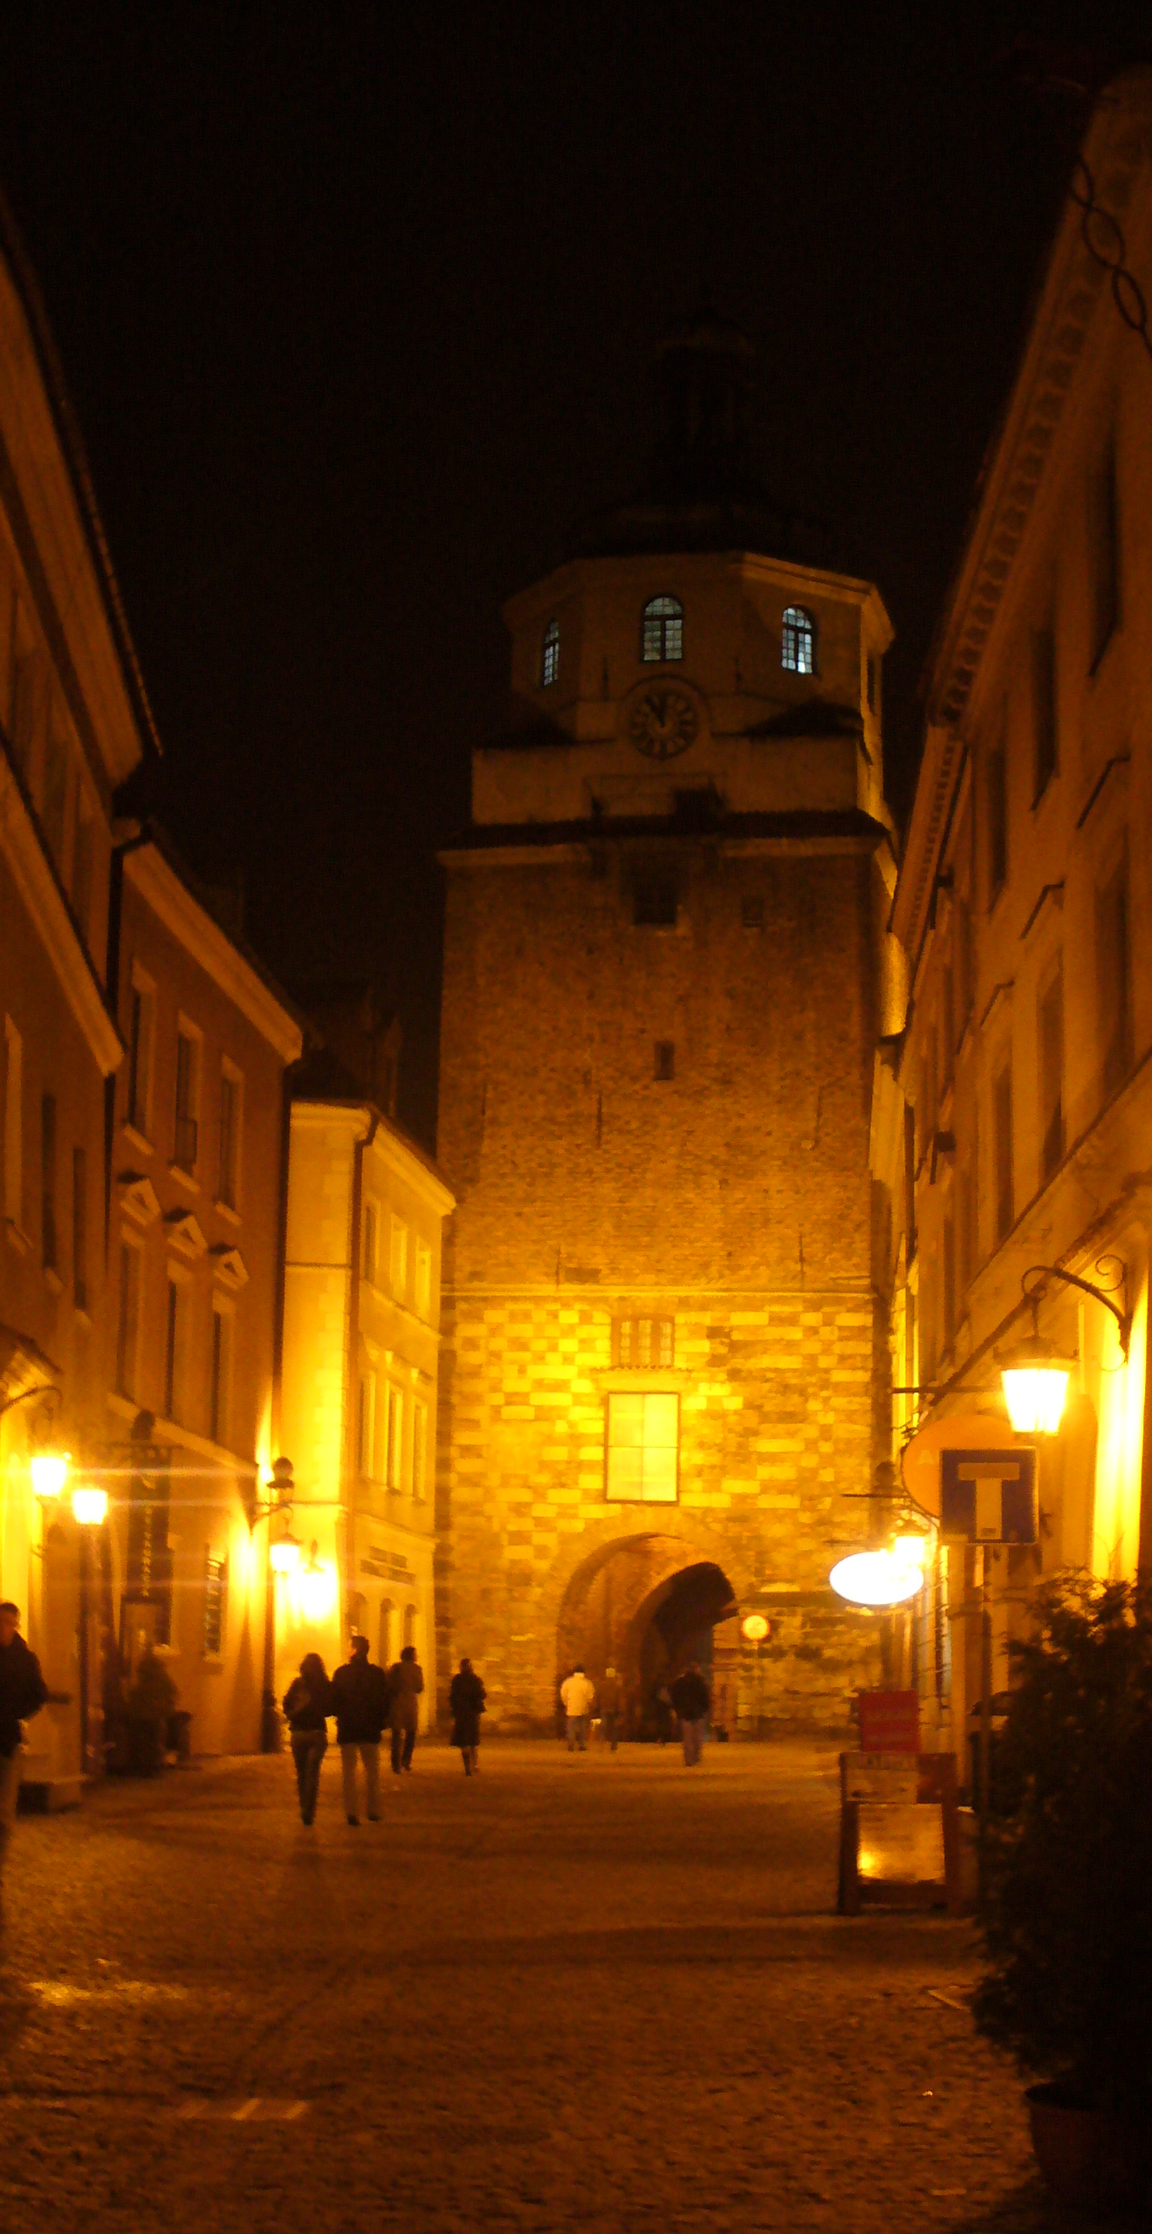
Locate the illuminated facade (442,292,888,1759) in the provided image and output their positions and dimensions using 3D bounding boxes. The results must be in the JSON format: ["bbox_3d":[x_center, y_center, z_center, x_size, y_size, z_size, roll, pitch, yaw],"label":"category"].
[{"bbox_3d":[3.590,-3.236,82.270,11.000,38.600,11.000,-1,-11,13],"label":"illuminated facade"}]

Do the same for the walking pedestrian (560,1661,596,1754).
[{"bbox_3d":[0.060,12.195,63.903,0.630,1.750,0.430,1,-10,3],"label":"walking pedestrian"}]

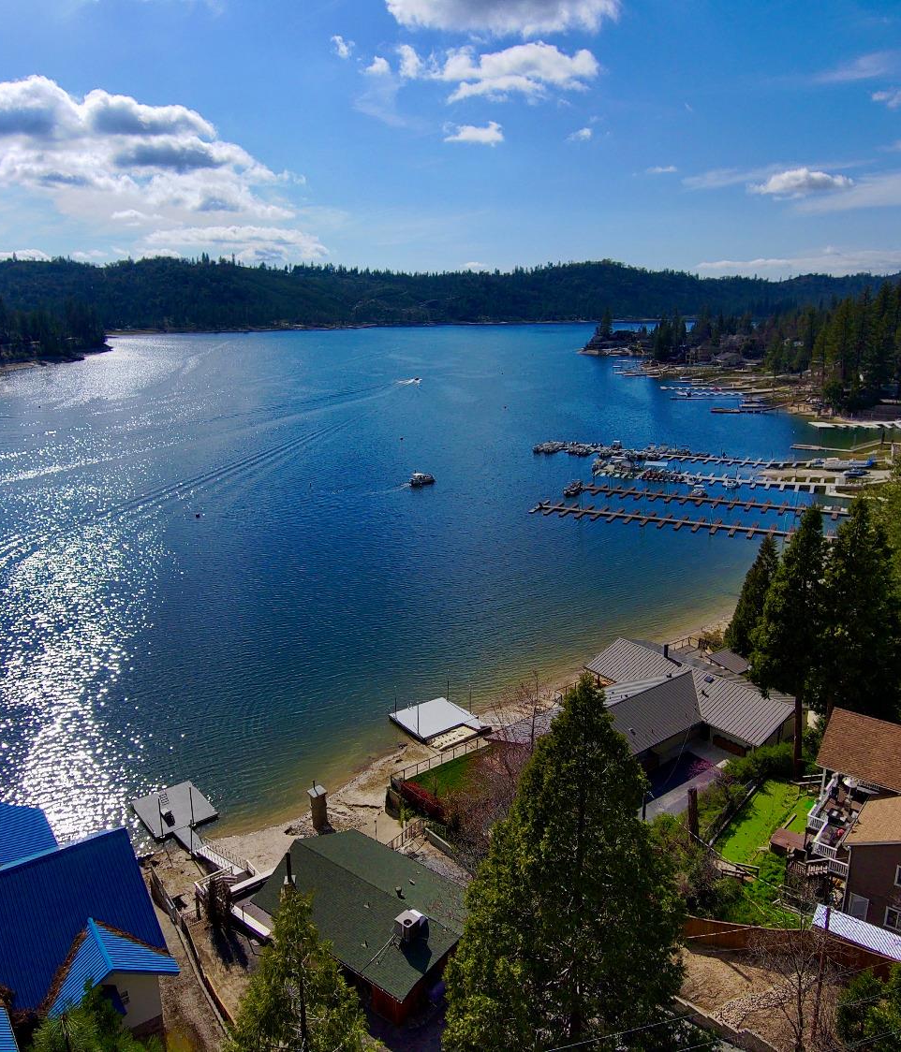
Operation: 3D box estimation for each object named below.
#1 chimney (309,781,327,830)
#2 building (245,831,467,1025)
[{"bbox_3d":[-9.869,21.178,64.486,1.150,4.090,1.150,11,19,38],"label":"chimney"},{"bbox_3d":[-4.510,23.231,50.764,13.300,4.700,9.000,11,19,38],"label":"building"}]

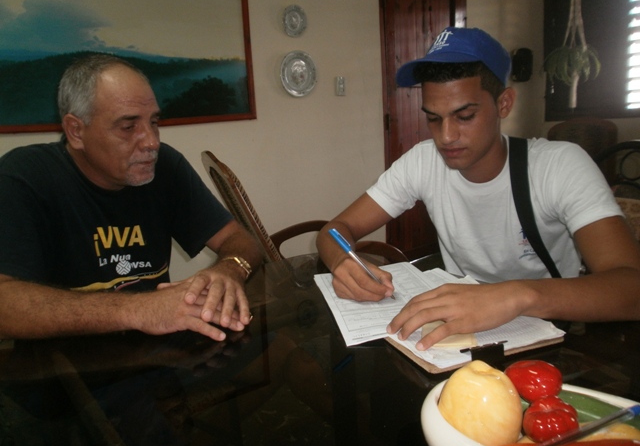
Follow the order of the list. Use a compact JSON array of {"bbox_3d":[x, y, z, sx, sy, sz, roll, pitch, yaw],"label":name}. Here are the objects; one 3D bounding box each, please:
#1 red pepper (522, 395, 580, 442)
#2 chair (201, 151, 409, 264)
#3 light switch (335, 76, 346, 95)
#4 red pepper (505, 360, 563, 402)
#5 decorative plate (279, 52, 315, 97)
[{"bbox_3d":[0.196,0.167,0.408,0.048,0.041,0.047,-4,11,0],"label":"red pepper"},{"bbox_3d":[-0.028,0.178,2.011,0.820,1.020,0.580,-8,12,-22],"label":"chair"},{"bbox_3d":[0.132,-0.834,2.935,0.073,0.114,0.012,-13,14,-38],"label":"light switch"},{"bbox_3d":[0.195,0.145,0.440,0.053,0.042,0.051,-4,11,0],"label":"red pepper"},{"bbox_3d":[-0.110,-0.842,2.719,0.250,0.250,0.030,-13,14,-38],"label":"decorative plate"}]

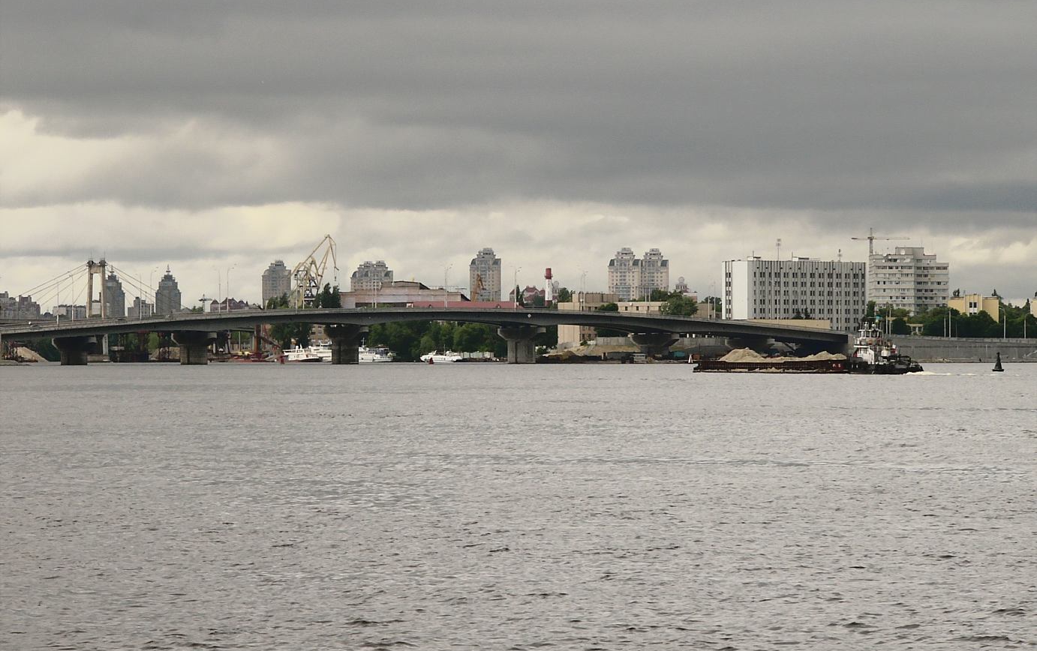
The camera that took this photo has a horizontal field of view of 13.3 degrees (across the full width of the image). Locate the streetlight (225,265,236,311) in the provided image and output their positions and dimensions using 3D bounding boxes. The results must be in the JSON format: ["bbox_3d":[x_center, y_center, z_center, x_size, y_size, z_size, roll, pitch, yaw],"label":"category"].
[{"bbox_3d":[-82.610,-10.680,1280.000,2.600,13.700,1.000,0,0,44],"label":"streetlight"}]

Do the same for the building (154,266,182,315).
[{"bbox_3d":[-415.450,-25.000,5300.000,25.000,91.360,25.000,0,0,12],"label":"building"}]

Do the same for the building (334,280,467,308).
[{"bbox_3d":[-48.070,-5.280,1820.000,50.000,26.750,55.000,0,0,5],"label":"building"}]

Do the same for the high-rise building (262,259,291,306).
[{"bbox_3d":[-246.310,-24.770,4550.000,27.000,85.030,24.000,0,0,9],"label":"high-rise building"}]

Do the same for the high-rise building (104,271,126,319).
[{"bbox_3d":[-482.030,-24.040,5300.000,25.000,89.430,25.000,0,0,12],"label":"high-rise building"}]

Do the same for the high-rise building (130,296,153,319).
[{"bbox_3d":[-355.300,-5.330,4200.000,23.000,44.960,20.000,0,0,-6],"label":"high-rise building"}]

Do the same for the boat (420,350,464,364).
[{"bbox_3d":[-25.520,10.340,1480.000,14.000,4.300,4.200,0,0,-18],"label":"boat"}]

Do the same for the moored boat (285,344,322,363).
[{"bbox_3d":[-71.470,9.330,1480.000,13.000,6.040,4.000,0,0,32],"label":"moored boat"}]

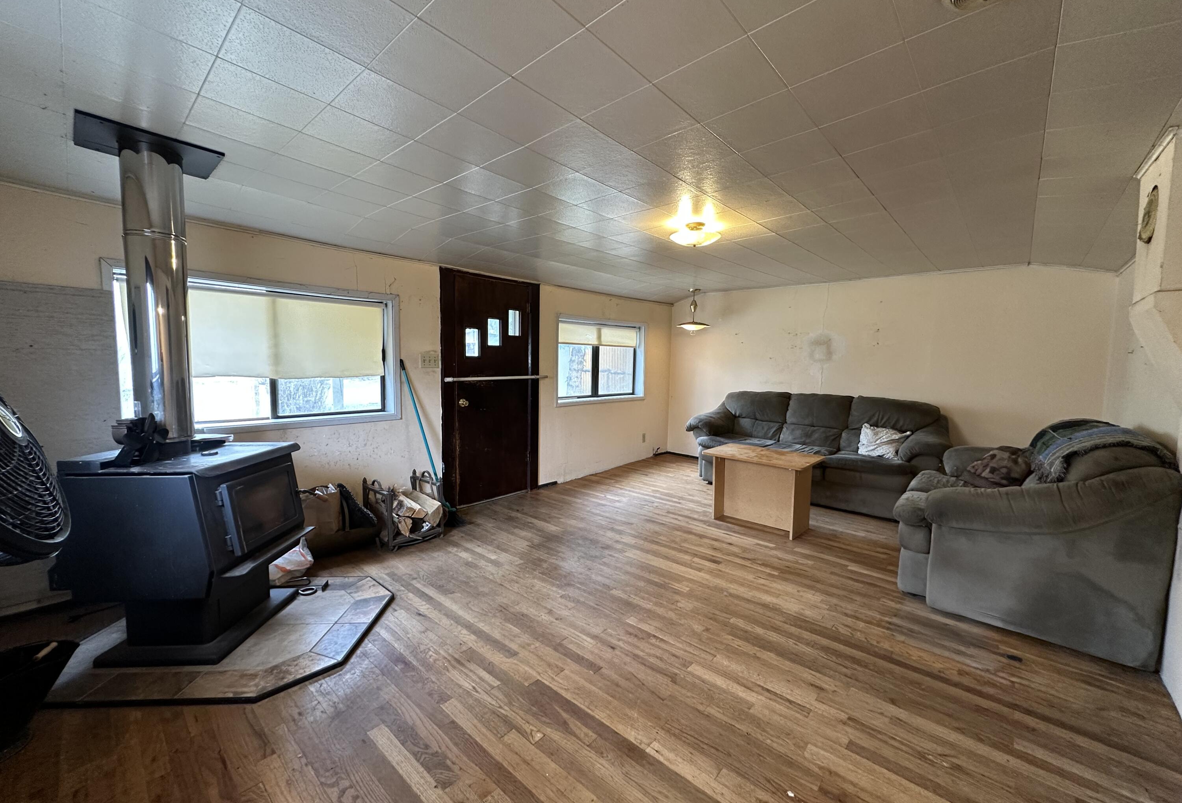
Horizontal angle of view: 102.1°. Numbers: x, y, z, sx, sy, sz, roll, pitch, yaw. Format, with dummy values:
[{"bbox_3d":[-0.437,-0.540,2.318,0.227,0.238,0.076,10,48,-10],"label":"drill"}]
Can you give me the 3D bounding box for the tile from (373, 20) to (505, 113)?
[{"bbox_3d":[-0.453,-1.005,1.445,0.305,0.020,0.305,5,7,42],"label":"tile"}]

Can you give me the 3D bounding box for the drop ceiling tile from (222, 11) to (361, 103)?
[{"bbox_3d":[-0.886,-1.018,1.424,0.300,0.020,0.300,4,4,42],"label":"drop ceiling tile"}]

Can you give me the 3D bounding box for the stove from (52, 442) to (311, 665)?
[{"bbox_3d":[-1.705,0.610,2.118,0.740,0.800,0.650,1,5,-2],"label":"stove"}]

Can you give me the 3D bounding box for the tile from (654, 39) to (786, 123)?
[{"bbox_3d":[0.409,-1.001,1.502,0.307,0.020,0.307,4,4,42],"label":"tile"}]

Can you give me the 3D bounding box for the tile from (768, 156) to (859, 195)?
[{"bbox_3d":[1.021,-1.025,2.174,0.305,0.025,0.305,5,6,42],"label":"tile"}]

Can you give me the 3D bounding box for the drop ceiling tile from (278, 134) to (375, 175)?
[{"bbox_3d":[-1.135,-1.059,2.056,0.305,0.020,0.305,5,7,42],"label":"drop ceiling tile"}]

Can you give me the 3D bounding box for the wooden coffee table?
[{"bbox_3d":[1.337,0.691,3.753,0.788,0.555,0.488,5,6,42],"label":"wooden coffee table"}]

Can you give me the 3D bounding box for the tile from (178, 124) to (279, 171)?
[{"bbox_3d":[-1.561,-1.081,2.037,0.300,0.020,0.300,6,5,42],"label":"tile"}]

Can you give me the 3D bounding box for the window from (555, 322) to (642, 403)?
[{"bbox_3d":[0.150,-0.474,5.586,0.100,0.880,1.500,6,7,41],"label":"window"}]

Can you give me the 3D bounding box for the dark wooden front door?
[{"bbox_3d":[-0.861,-0.106,4.241,0.100,1.970,1.040,5,7,42],"label":"dark wooden front door"}]

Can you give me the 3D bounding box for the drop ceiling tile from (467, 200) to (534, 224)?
[{"bbox_3d":[-0.521,-1.080,2.739,0.305,0.020,0.305,5,7,42],"label":"drop ceiling tile"}]

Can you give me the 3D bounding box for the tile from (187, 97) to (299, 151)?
[{"bbox_3d":[-1.343,-1.068,1.844,0.307,0.020,0.307,5,5,42],"label":"tile"}]

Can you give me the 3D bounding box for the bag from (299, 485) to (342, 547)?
[{"bbox_3d":[-1.730,0.727,3.029,0.200,0.380,0.270,5,7,42],"label":"bag"}]

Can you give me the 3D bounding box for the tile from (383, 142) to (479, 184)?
[{"bbox_3d":[-0.704,-1.048,2.096,0.307,0.020,0.307,5,6,42],"label":"tile"}]

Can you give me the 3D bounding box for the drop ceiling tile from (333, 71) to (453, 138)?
[{"bbox_3d":[-0.686,-1.026,1.662,0.307,0.020,0.307,5,5,42],"label":"drop ceiling tile"}]

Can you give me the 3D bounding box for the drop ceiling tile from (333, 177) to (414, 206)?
[{"bbox_3d":[-1.149,-1.093,2.490,0.300,0.020,0.300,6,5,42],"label":"drop ceiling tile"}]

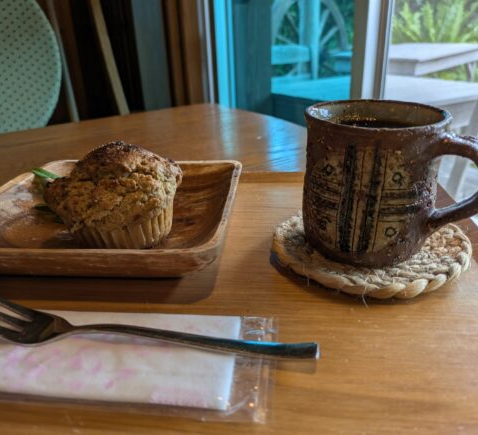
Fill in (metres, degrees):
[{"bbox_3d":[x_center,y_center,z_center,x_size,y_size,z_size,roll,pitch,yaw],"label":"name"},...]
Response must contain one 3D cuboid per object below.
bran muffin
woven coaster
[{"bbox_3d":[-0.075,-0.018,0.259,0.082,0.060,0.078,-3,25,0],"label":"bran muffin"},{"bbox_3d":[0.081,0.012,0.263,0.116,0.008,0.116,-3,25,0],"label":"woven coaster"}]

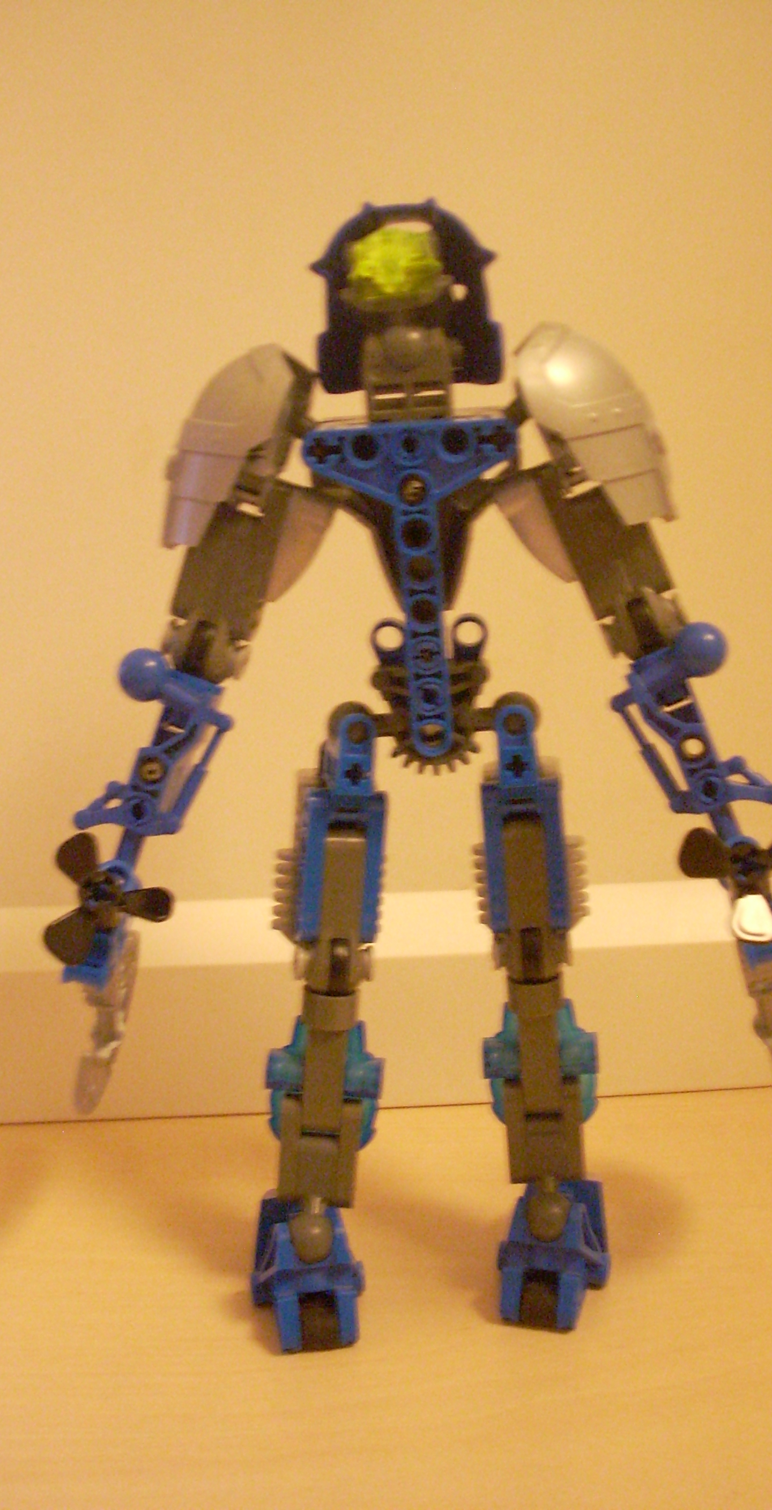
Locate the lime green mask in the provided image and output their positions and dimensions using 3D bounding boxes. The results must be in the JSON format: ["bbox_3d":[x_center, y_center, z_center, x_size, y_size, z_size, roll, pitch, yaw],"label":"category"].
[{"bbox_3d":[0.002,-0.084,0.278,0.017,0.015,0.012,0,24,7],"label":"lime green mask"}]

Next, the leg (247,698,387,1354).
[{"bbox_3d":[-0.014,0.056,0.342,0.027,0.146,0.040,0,24,-10],"label":"leg"}]

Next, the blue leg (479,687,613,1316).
[{"bbox_3d":[0.033,0.053,0.344,0.027,0.144,0.040,-1,24,6],"label":"blue leg"}]

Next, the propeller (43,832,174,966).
[{"bbox_3d":[-0.050,0.025,0.289,0.024,0.024,0.009,1,10,9],"label":"propeller"}]

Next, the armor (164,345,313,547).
[{"bbox_3d":[-0.027,-0.055,0.289,0.019,0.038,0.017,37,18,29],"label":"armor"}]

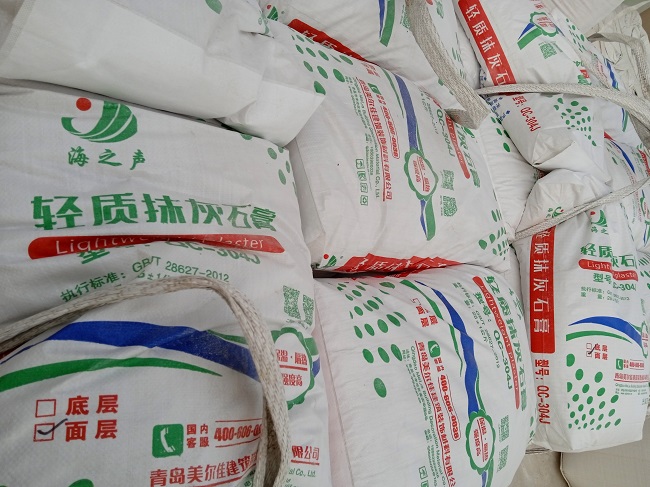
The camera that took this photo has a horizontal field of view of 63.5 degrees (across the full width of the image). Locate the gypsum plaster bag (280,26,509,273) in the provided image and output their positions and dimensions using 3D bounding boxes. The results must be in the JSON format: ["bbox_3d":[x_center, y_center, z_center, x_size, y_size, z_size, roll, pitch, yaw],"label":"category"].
[{"bbox_3d":[0.139,-0.133,1.045,0.570,0.135,0.400,6,67,-45],"label":"gypsum plaster bag"}]

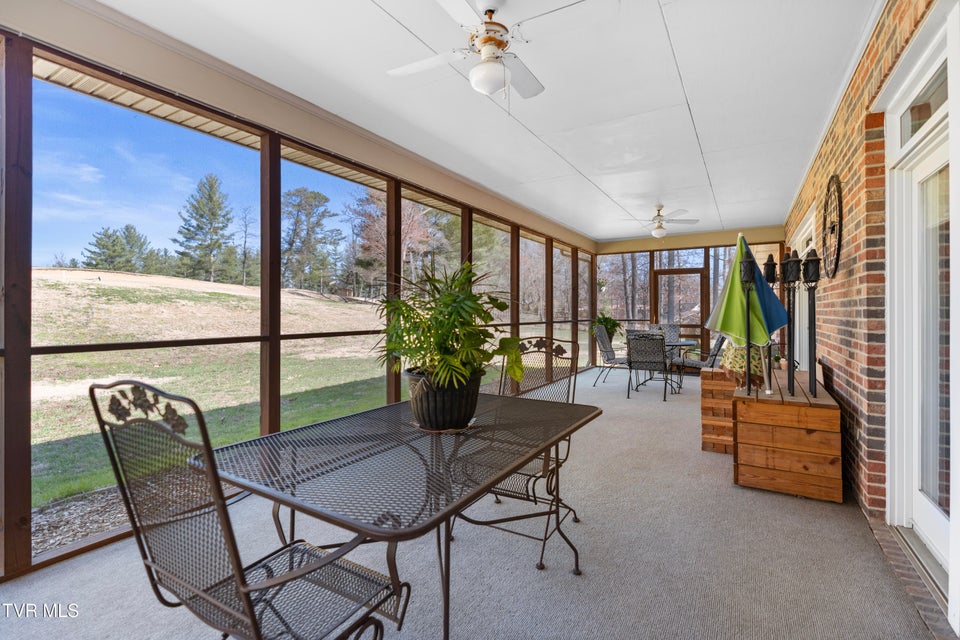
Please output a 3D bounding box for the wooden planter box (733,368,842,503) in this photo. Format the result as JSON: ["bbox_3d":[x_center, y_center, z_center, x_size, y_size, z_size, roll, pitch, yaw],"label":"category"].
[{"bbox_3d":[2.583,0.839,3.682,0.583,0.621,1.987,0,0,33],"label":"wooden planter box"}]

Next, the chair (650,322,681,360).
[{"bbox_3d":[3.248,0.616,7.487,0.580,1.020,0.670,0,0,32],"label":"chair"}]

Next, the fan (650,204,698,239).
[{"bbox_3d":[2.547,-1.397,6.020,1.080,0.500,1.080,0,1,2],"label":"fan"}]

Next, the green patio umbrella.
[{"bbox_3d":[2.032,-0.042,3.240,0.620,1.200,0.500,-9,1,32],"label":"green patio umbrella"}]

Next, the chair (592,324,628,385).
[{"bbox_3d":[2.357,0.620,7.305,0.660,1.020,0.580,0,0,32],"label":"chair"}]

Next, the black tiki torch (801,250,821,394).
[{"bbox_3d":[2.334,0.021,2.990,0.120,1.040,0.120,1,1,32],"label":"black tiki torch"}]

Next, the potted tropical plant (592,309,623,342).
[{"bbox_3d":[2.709,0.181,9.100,0.660,0.700,0.660,0,0,32],"label":"potted tropical plant"}]

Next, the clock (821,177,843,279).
[{"bbox_3d":[2.863,-0.752,3.470,0.050,0.830,0.830,1,1,32],"label":"clock"}]

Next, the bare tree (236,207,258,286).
[{"bbox_3d":[-27.250,-8.615,50.000,2.800,9.400,2.800,1,1,32],"label":"bare tree"}]

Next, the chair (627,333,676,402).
[{"bbox_3d":[2.541,0.640,6.313,0.590,0.990,0.680,0,0,27],"label":"chair"}]

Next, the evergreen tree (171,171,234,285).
[{"bbox_3d":[-32.407,-10.724,50.000,7.200,12.700,7.000,1,1,32],"label":"evergreen tree"}]

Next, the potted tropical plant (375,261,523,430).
[{"bbox_3d":[-0.130,0.096,1.820,0.600,0.700,0.580,0,0,0],"label":"potted tropical plant"}]

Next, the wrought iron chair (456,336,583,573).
[{"bbox_3d":[0.215,0.632,2.365,0.640,1.030,0.750,1,1,32],"label":"wrought iron chair"}]

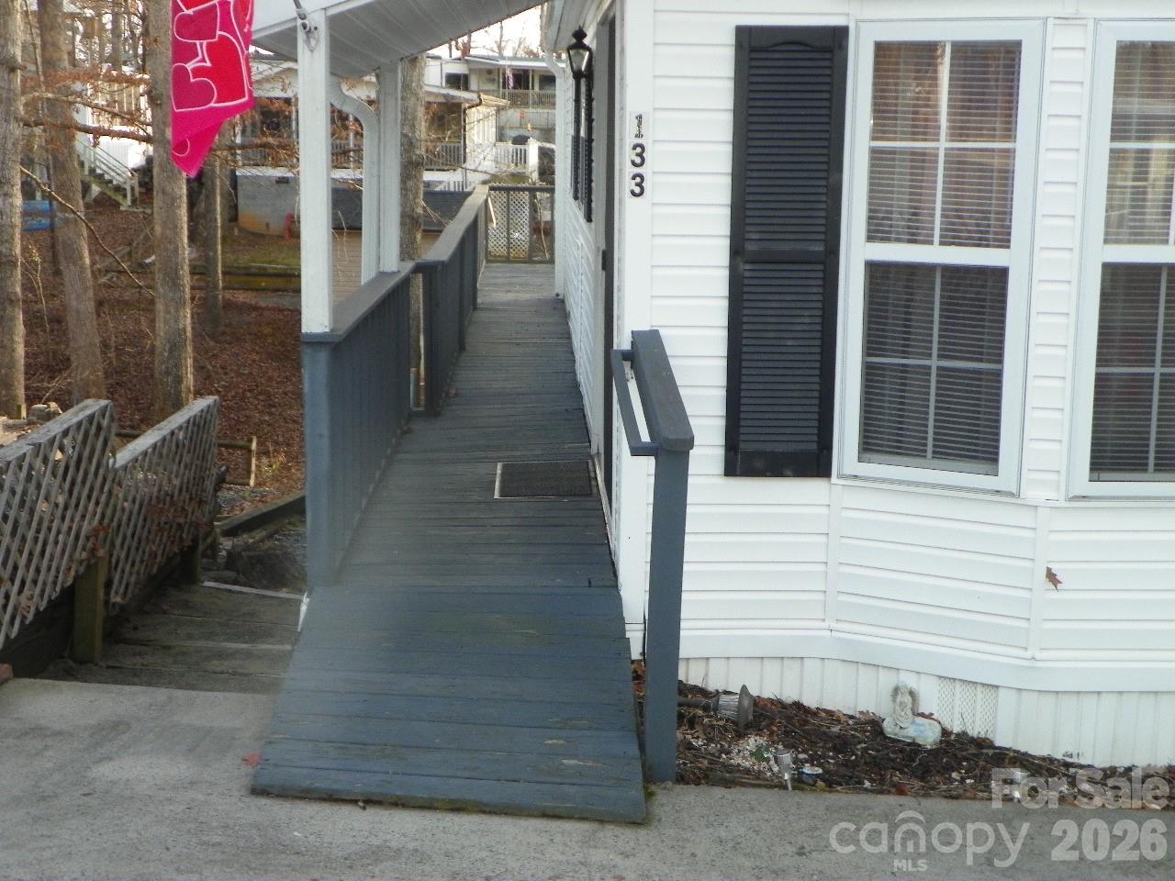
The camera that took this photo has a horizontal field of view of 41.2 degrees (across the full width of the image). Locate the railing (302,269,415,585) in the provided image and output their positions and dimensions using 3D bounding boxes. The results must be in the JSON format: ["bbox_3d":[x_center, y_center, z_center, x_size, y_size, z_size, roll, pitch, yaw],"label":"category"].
[{"bbox_3d":[-0.982,-0.260,7.333,0.150,0.915,3.740,0,11,-2],"label":"railing"}]

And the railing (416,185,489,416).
[{"bbox_3d":[-1.168,-1.787,15.178,0.210,1.000,12.200,0,11,-2],"label":"railing"}]

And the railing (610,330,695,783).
[{"bbox_3d":[0.185,0.310,4.873,0.174,1.200,1.150,0,11,-2],"label":"railing"}]

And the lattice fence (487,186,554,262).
[{"bbox_3d":[-0.895,-2.924,21.207,0.970,1.045,0.120,0,11,-2],"label":"lattice fence"}]

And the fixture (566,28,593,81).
[{"bbox_3d":[-0.036,-1.929,7.831,0.150,0.275,0.140,0,11,-2],"label":"fixture"}]

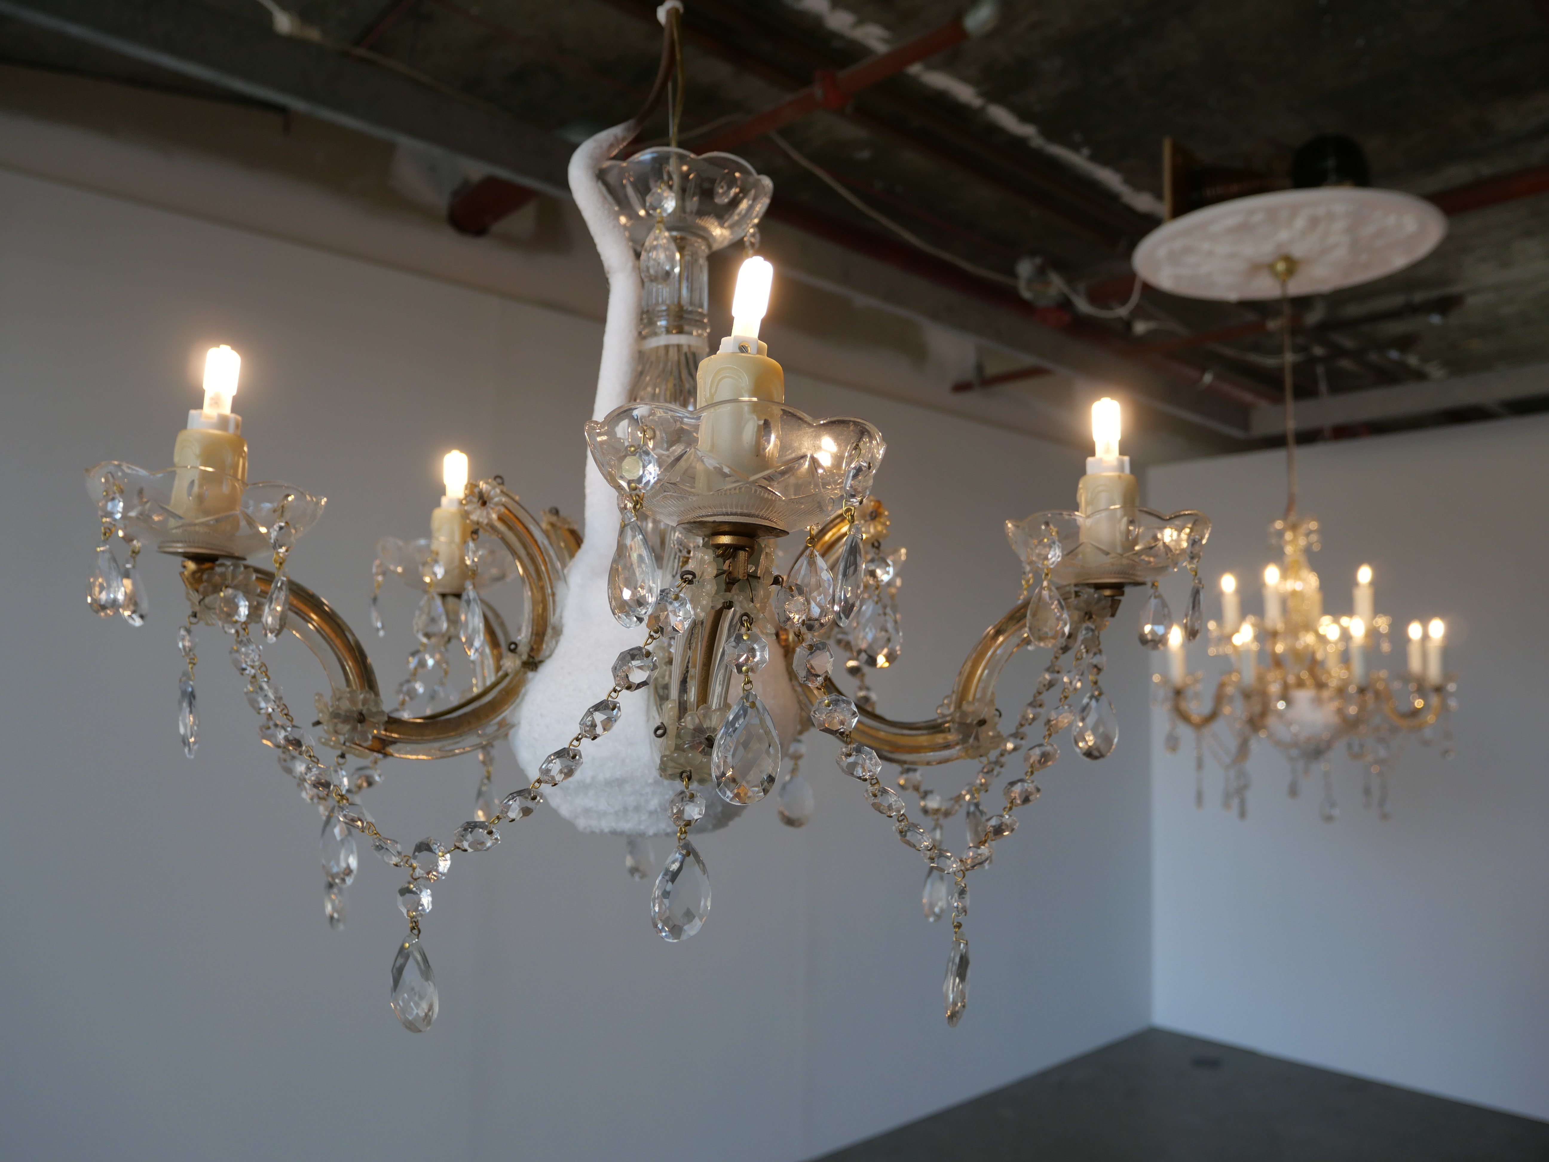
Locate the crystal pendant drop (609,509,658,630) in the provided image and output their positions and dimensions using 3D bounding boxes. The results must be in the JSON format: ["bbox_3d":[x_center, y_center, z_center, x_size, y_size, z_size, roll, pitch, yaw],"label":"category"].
[{"bbox_3d":[-0.046,-0.004,0.353,0.023,0.038,0.010,-3,-6,37],"label":"crystal pendant drop"}]

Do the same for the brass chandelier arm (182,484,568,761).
[{"bbox_3d":[-0.201,0.021,0.559,0.191,0.152,0.028,3,-6,-28],"label":"brass chandelier arm"}]

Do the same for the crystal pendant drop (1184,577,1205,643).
[{"bbox_3d":[0.225,0.016,0.576,0.010,0.034,0.023,5,-5,15],"label":"crystal pendant drop"}]

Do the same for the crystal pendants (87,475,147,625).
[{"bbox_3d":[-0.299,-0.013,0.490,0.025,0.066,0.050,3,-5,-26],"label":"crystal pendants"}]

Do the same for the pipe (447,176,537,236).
[{"bbox_3d":[-0.655,-0.877,2.500,0.110,0.110,0.300,6,-7,-45],"label":"pipe"}]

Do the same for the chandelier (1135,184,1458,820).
[{"bbox_3d":[1.086,-0.110,2.269,0.619,1.226,0.619,1,-5,0],"label":"chandelier"}]

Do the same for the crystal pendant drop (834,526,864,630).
[{"bbox_3d":[0.025,-0.001,0.357,0.010,0.034,0.023,5,-5,18],"label":"crystal pendant drop"}]

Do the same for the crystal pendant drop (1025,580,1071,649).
[{"bbox_3d":[0.143,0.017,0.562,0.023,0.036,0.010,-1,-5,14],"label":"crystal pendant drop"}]

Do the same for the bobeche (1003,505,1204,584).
[{"bbox_3d":[0.184,-0.016,0.597,0.107,0.033,0.107,1,-5,0],"label":"bobeche"}]

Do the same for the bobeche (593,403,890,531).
[{"bbox_3d":[-0.014,-0.036,0.388,0.107,0.032,0.107,1,-5,0],"label":"bobeche"}]

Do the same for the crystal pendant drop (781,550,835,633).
[{"bbox_3d":[0.014,0.004,0.430,0.023,0.034,0.010,1,-5,0],"label":"crystal pendant drop"}]

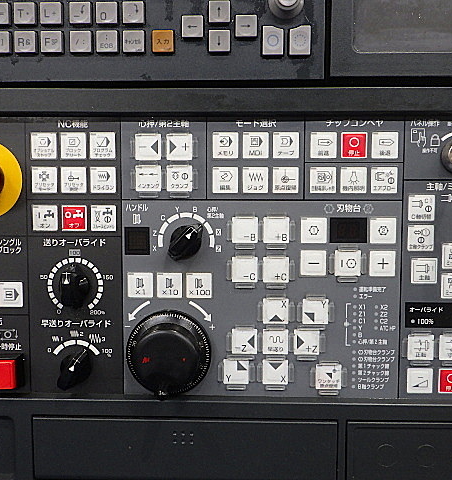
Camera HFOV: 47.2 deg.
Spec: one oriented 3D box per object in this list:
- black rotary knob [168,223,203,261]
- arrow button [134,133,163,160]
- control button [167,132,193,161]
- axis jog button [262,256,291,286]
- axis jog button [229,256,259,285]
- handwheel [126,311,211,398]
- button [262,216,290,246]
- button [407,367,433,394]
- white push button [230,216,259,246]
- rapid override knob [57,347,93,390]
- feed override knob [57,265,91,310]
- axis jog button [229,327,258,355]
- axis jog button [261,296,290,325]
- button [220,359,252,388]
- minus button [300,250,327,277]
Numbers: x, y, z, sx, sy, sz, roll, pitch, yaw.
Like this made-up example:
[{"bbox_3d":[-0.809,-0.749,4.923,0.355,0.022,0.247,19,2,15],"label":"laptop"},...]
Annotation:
[{"bbox_3d":[-0.029,0.002,0.378,0.025,0.026,0.018,0,4,1],"label":"black rotary knob"},{"bbox_3d":[-0.056,-0.068,0.380,0.019,0.019,0.006,0,4,1],"label":"arrow button"},{"bbox_3d":[-0.034,-0.069,0.388,0.019,0.019,0.008,0,3,2],"label":"control button"},{"bbox_3d":[0.037,0.022,0.385,0.019,0.019,0.006,0,3,2],"label":"axis jog button"},{"bbox_3d":[0.015,0.022,0.392,0.019,0.019,0.008,0,3,2],"label":"axis jog button"},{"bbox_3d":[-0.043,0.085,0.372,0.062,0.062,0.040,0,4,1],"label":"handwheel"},{"bbox_3d":[0.038,-0.007,0.390,0.019,0.019,0.008,0,3,2],"label":"button"},{"bbox_3d":[0.146,0.106,0.393,0.019,0.019,0.008,0,3,2],"label":"button"},{"bbox_3d":[0.014,-0.007,0.384,0.019,0.019,0.006,0,3,2],"label":"white push button"},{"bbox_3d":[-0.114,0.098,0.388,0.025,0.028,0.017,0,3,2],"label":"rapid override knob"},{"bbox_3d":[-0.114,0.035,0.381,0.024,0.029,0.018,0,4,1],"label":"feed override knob"},{"bbox_3d":[0.014,0.076,0.389,0.019,0.019,0.006,0,3,2],"label":"axis jog button"},{"bbox_3d":[0.037,0.053,0.386,0.019,0.019,0.006,0,4,1],"label":"axis jog button"},{"bbox_3d":[0.008,0.100,0.397,0.019,0.019,0.008,0,3,2],"label":"button"},{"bbox_3d":[0.065,0.017,0.384,0.018,0.019,0.006,0,3,2],"label":"minus button"}]

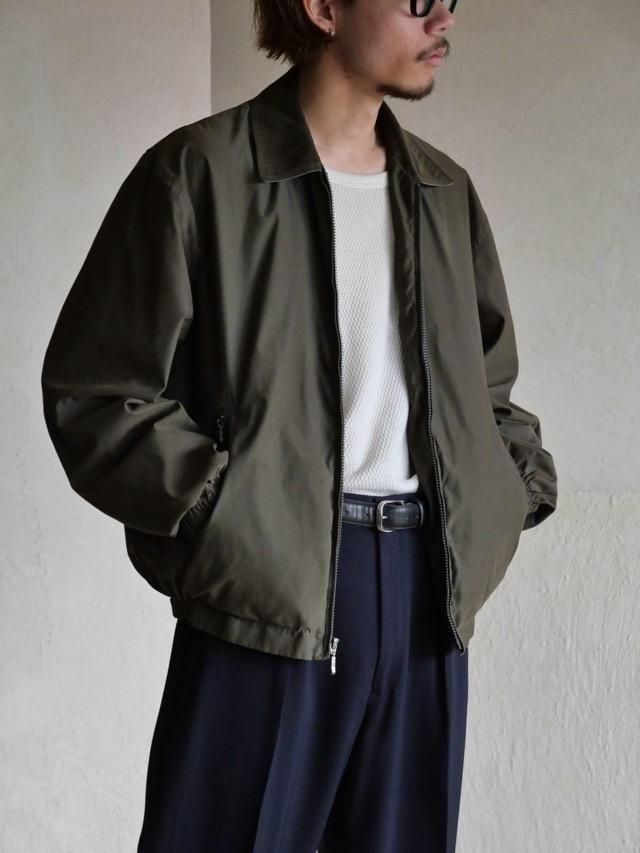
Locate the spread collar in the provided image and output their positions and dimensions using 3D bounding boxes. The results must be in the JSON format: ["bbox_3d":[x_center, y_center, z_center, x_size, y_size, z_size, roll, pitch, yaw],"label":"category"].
[{"bbox_3d":[0.016,-0.359,2.820,0.260,0.150,0.190,-2,4,-35],"label":"spread collar"}]

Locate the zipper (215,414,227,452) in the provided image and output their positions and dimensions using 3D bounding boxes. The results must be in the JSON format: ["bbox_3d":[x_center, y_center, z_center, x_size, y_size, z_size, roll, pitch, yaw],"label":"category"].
[{"bbox_3d":[-0.114,0.008,2.720,0.013,0.043,0.009,0,3,0],"label":"zipper"}]

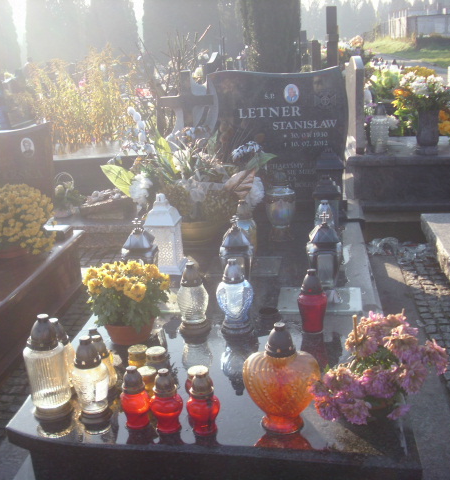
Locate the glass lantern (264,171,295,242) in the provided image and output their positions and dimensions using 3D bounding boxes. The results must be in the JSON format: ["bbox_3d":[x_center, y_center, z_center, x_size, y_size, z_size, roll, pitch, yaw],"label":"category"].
[{"bbox_3d":[0.283,-0.178,3.569,0.158,0.355,0.158,-1,16,7],"label":"glass lantern"}]

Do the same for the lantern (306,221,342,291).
[{"bbox_3d":[0.387,0.038,2.623,0.135,0.293,0.135,-1,16,8],"label":"lantern"}]

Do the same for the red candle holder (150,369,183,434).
[{"bbox_3d":[-0.158,0.436,1.873,0.090,0.177,0.090,-1,16,7],"label":"red candle holder"}]

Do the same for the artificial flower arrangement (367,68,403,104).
[{"bbox_3d":[1.577,-1.507,6.723,0.346,0.348,0.340,-1,17,7],"label":"artificial flower arrangement"}]

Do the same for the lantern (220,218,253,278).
[{"bbox_3d":[0.044,0.056,2.631,0.135,0.295,0.135,-1,16,8],"label":"lantern"}]

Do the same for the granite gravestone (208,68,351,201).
[{"bbox_3d":[0.295,-0.565,3.742,0.731,0.721,0.124,-1,17,7],"label":"granite gravestone"}]

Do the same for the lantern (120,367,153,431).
[{"bbox_3d":[-0.233,0.399,1.750,0.076,0.157,0.076,-1,16,8],"label":"lantern"}]

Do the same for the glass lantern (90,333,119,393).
[{"bbox_3d":[-0.348,0.351,1.904,0.090,0.175,0.090,-1,16,8],"label":"glass lantern"}]

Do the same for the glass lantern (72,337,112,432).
[{"bbox_3d":[-0.344,0.359,1.782,0.095,0.228,0.095,-1,16,8],"label":"glass lantern"}]

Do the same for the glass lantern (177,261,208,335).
[{"bbox_3d":[-0.116,0.203,2.450,0.112,0.255,0.112,-1,17,7],"label":"glass lantern"}]

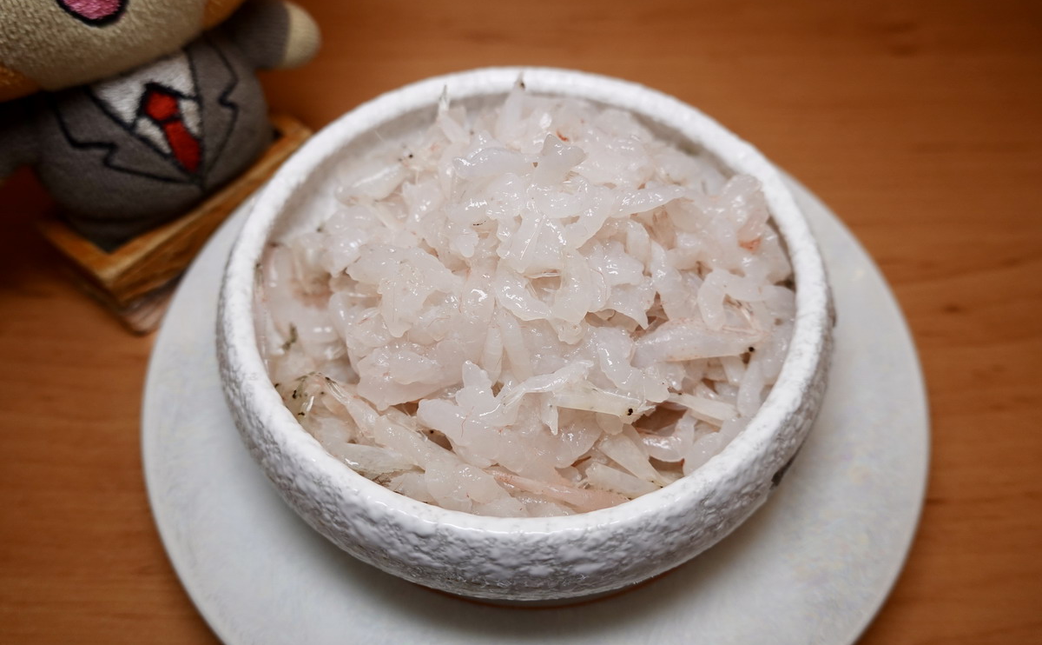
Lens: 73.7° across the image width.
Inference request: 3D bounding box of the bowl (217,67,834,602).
[{"bbox_3d":[0.001,-0.003,0.179,0.145,0.045,0.145,0,55,-1],"label":"bowl"}]

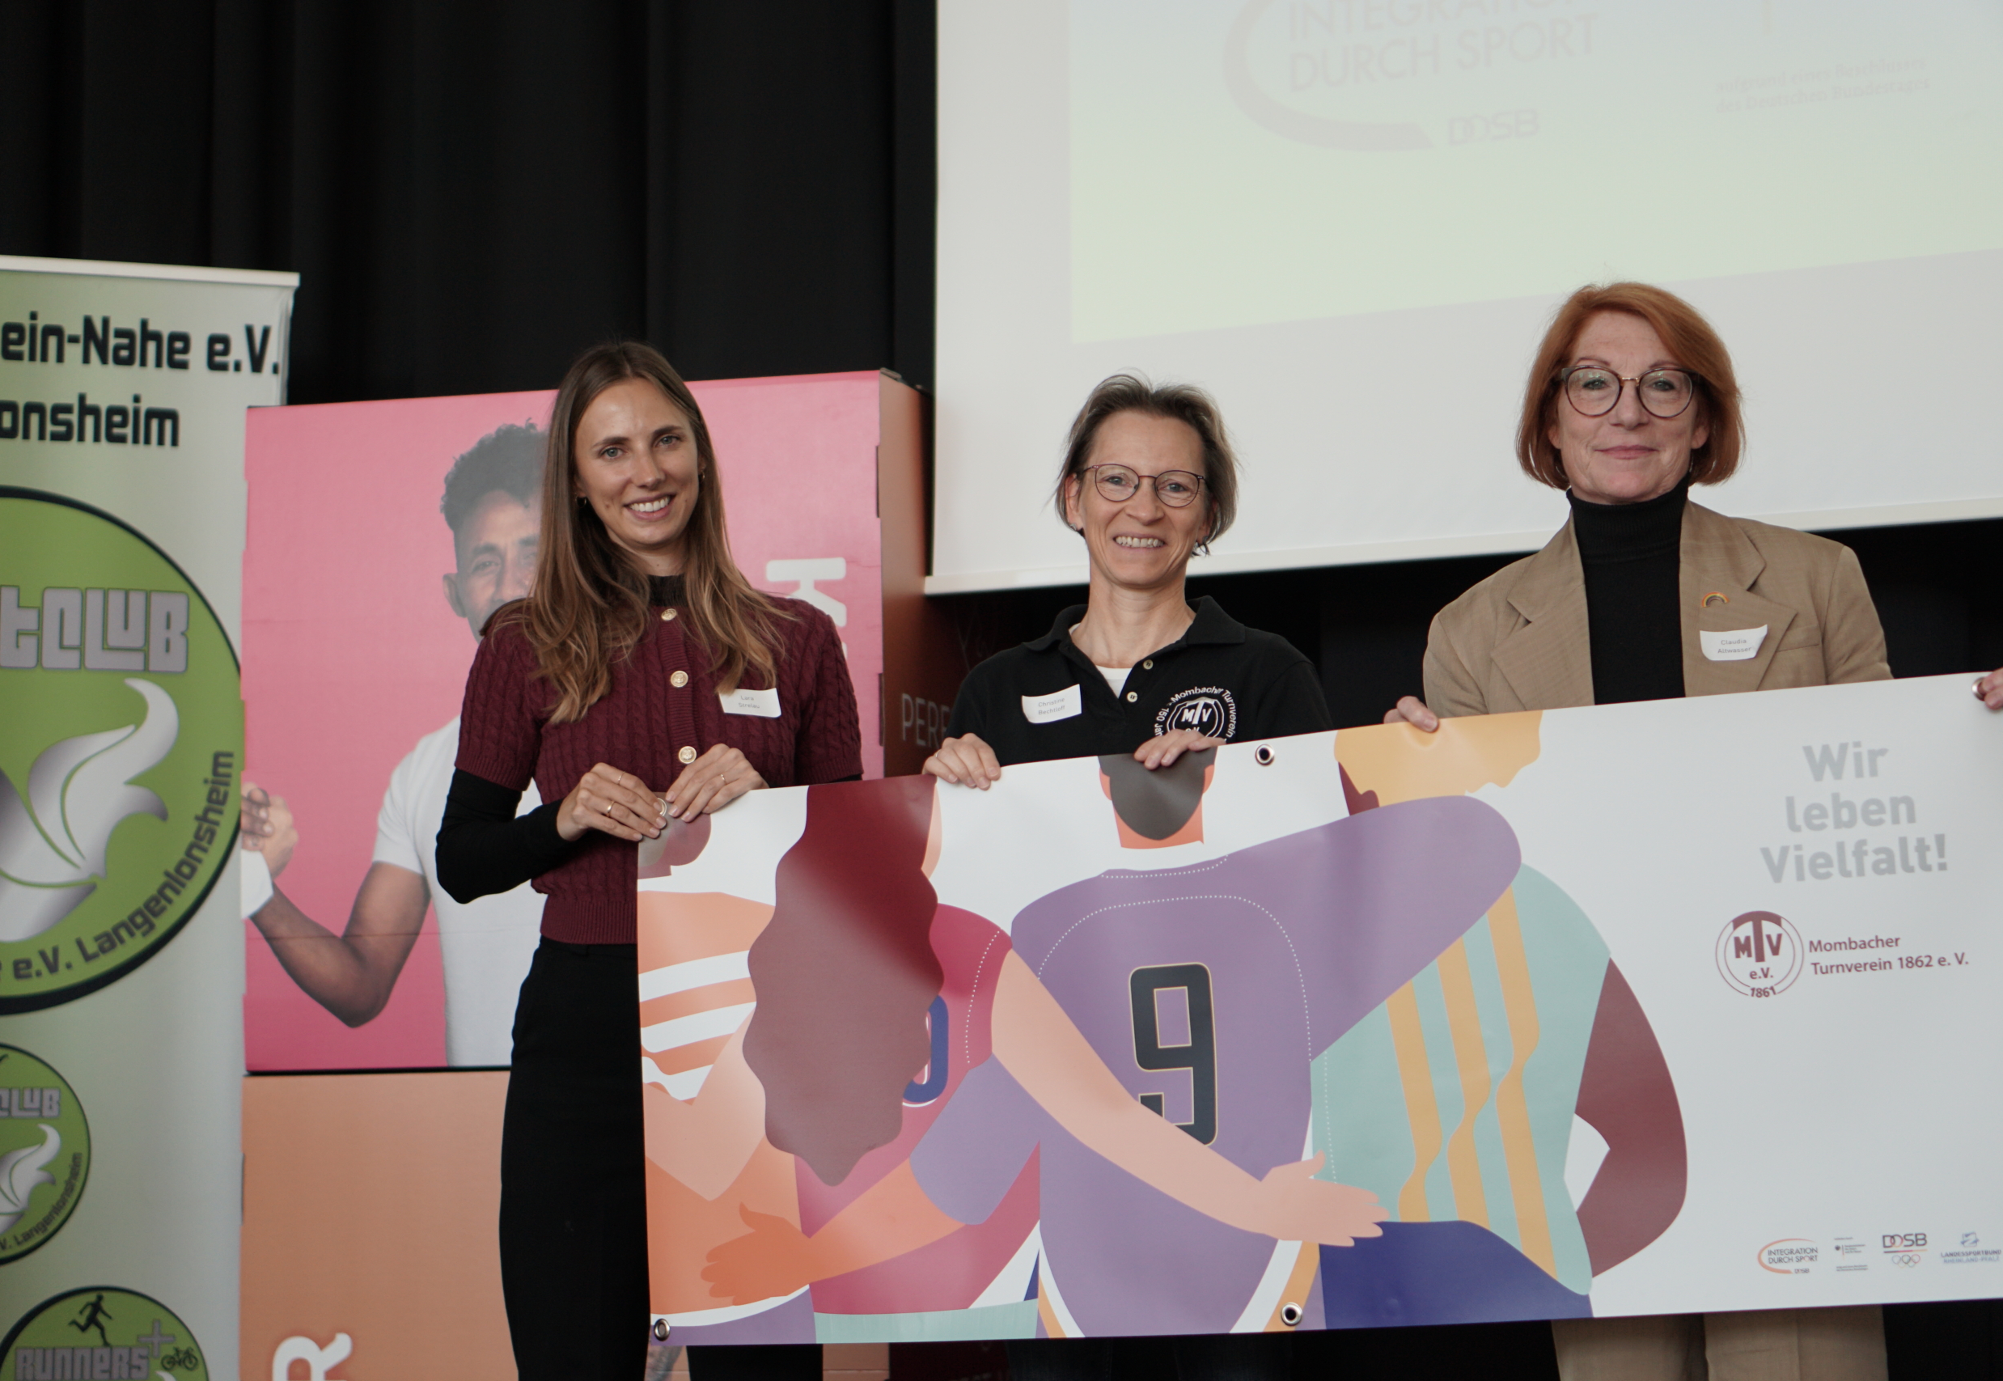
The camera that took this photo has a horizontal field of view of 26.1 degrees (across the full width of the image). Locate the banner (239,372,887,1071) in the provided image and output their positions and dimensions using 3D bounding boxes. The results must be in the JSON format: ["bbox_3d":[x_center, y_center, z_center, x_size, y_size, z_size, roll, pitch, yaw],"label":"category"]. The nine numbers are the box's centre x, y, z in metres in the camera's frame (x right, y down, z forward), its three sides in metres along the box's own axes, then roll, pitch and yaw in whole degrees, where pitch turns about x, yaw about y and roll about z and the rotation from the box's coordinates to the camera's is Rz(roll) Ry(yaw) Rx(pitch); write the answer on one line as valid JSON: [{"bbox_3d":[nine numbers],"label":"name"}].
[{"bbox_3d":[-0.579,0.050,5.732,0.900,0.900,0.050,-2,-5,15],"label":"banner"}]

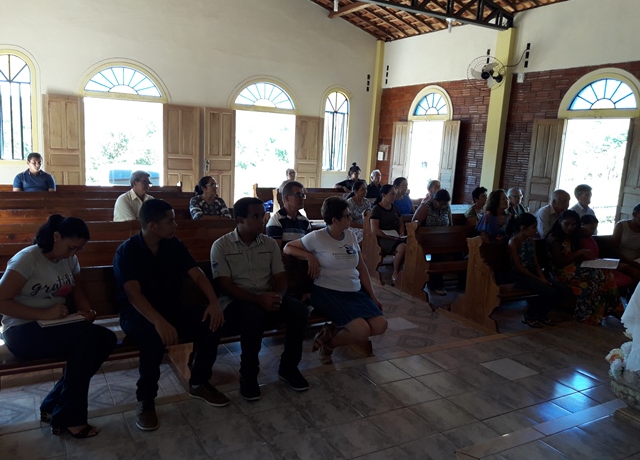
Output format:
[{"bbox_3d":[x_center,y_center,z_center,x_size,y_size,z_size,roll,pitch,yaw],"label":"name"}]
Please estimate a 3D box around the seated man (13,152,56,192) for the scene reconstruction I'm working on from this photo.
[{"bbox_3d":[-3.775,-0.383,6.877,0.520,1.270,0.720,-1,11,-27],"label":"seated man"}]

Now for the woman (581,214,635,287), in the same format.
[{"bbox_3d":[3.034,0.391,5.692,0.498,1.071,0.664,-2,11,-29],"label":"woman"}]

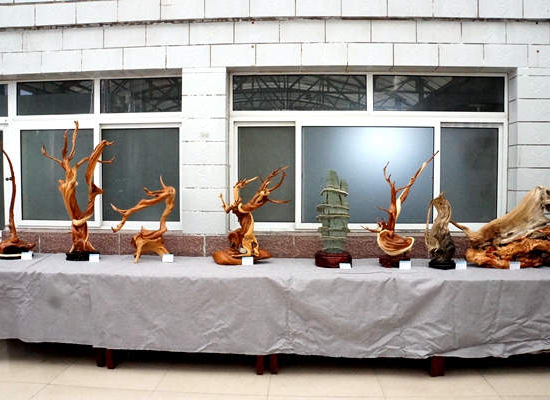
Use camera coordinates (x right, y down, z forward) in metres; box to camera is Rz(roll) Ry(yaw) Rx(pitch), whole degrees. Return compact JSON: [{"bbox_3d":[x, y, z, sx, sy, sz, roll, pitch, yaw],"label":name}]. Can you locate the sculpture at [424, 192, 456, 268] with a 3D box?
[{"bbox_3d":[1.334,0.250,3.633,0.250,0.624,0.220,0,2,3],"label":"sculpture"}]

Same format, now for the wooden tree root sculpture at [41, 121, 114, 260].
[{"bbox_3d":[-1.734,-0.110,3.962,0.659,1.180,0.360,0,2,3],"label":"wooden tree root sculpture"}]

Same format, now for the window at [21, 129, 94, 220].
[{"bbox_3d":[-2.175,-0.252,4.460,0.750,0.930,0.050,0,3,3],"label":"window"}]

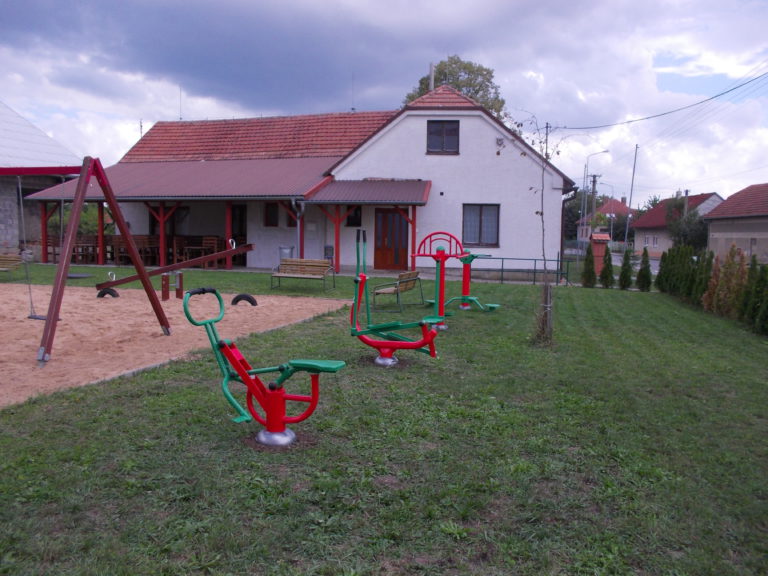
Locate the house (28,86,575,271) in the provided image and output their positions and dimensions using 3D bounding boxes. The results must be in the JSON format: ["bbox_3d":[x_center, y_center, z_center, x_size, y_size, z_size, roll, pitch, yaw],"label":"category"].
[{"bbox_3d":[-2.832,-4.343,27.649,20.600,7.200,12.800,2,5,12],"label":"house"}]

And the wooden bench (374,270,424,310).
[{"bbox_3d":[0.355,0.034,13.493,0.600,0.780,1.600,2,5,18],"label":"wooden bench"}]

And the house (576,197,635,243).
[{"bbox_3d":[31.636,-8.360,88.579,9.500,7.200,9.000,2,5,17],"label":"house"}]

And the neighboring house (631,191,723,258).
[{"bbox_3d":[31.002,-6.218,66.179,7.800,6.200,14.000,0,4,-6],"label":"neighboring house"}]

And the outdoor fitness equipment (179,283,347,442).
[{"bbox_3d":[-0.840,0.556,4.649,1.220,1.080,0.500,3,5,22],"label":"outdoor fitness equipment"}]

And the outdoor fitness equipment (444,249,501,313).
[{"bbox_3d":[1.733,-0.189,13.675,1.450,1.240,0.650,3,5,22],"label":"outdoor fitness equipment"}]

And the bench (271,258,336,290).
[{"bbox_3d":[-2.214,-0.375,17.627,1.620,0.790,0.620,2,5,18],"label":"bench"}]

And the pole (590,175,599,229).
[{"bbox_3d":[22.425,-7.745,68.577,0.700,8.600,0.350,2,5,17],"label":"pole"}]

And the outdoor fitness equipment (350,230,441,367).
[{"bbox_3d":[0.121,0.094,7.618,1.120,1.570,0.550,2,5,15],"label":"outdoor fitness equipment"}]

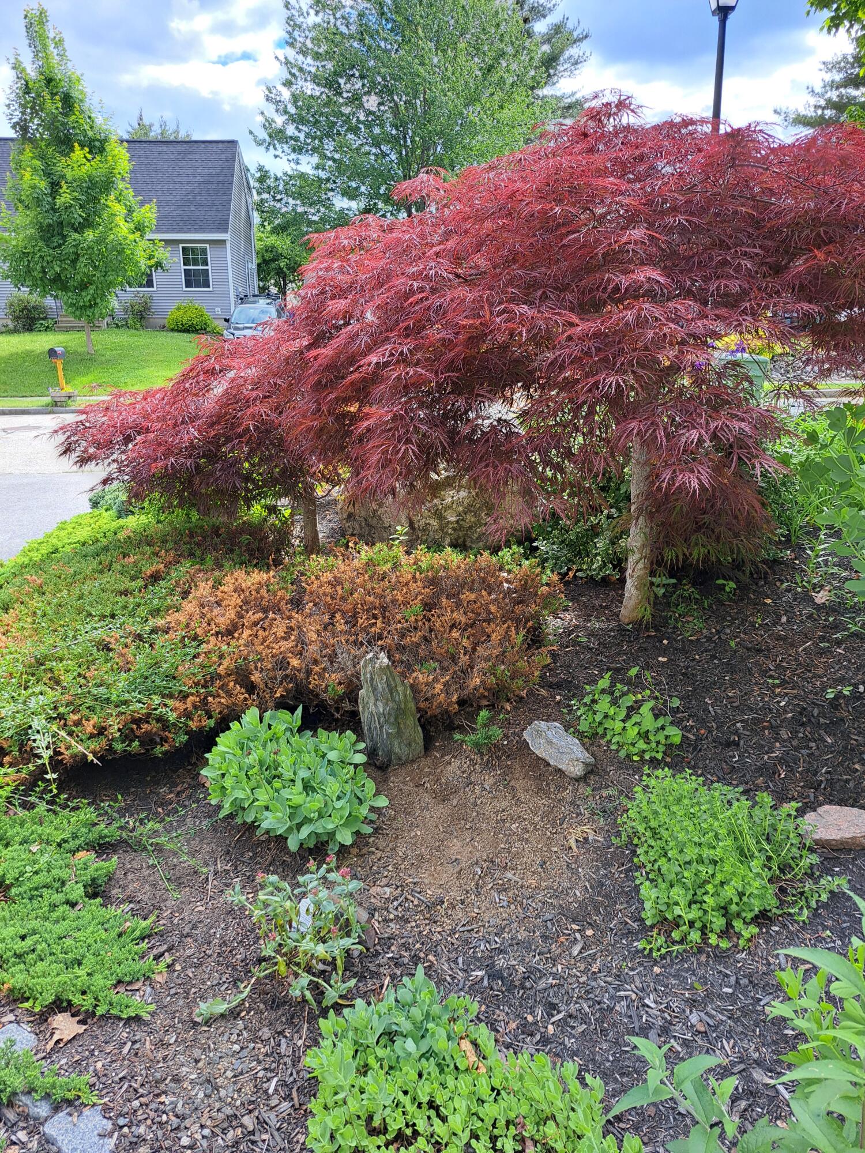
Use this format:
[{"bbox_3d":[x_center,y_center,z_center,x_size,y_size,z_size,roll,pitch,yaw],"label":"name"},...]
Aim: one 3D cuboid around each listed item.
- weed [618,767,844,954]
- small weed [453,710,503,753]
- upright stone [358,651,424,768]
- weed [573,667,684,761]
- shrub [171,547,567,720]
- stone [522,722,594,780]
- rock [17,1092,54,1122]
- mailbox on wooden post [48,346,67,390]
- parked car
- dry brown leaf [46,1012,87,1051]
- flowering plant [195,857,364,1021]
[{"bbox_3d":[0.830,0.757,2.228,0.490,0.180,0.540,6,18,19],"label":"weed"},{"bbox_3d":[0.166,0.562,2.921,0.180,0.120,0.130,0,17,0],"label":"small weed"},{"bbox_3d":[-0.145,0.452,2.763,0.215,0.390,0.150,1,17,5],"label":"upright stone"},{"bbox_3d":[0.728,0.512,3.000,0.380,0.180,0.380,4,17,14],"label":"weed"},{"bbox_3d":[-0.297,0.212,3.589,1.580,0.390,1.220,-1,17,-3],"label":"shrub"},{"bbox_3d":[0.448,0.605,2.829,0.130,0.095,0.270,-16,23,-43],"label":"stone"},{"bbox_3d":[-0.783,1.028,1.578,0.075,0.035,0.070,-9,19,-29],"label":"rock"},{"bbox_3d":[-7.748,-4.274,16.569,0.190,0.970,0.480,-1,17,-4],"label":"mailbox on wooden post"},{"bbox_3d":[-5.635,-8.060,25.980,1.830,1.600,4.600,-1,17,-4],"label":"parked car"},{"bbox_3d":[-0.795,0.983,1.737,0.080,0.030,0.095,-16,23,-43],"label":"dry brown leaf"},{"bbox_3d":[-0.358,0.837,1.907,0.360,0.210,0.320,-4,17,-14],"label":"flowering plant"}]

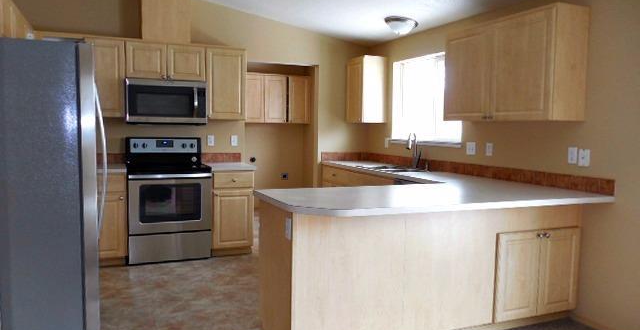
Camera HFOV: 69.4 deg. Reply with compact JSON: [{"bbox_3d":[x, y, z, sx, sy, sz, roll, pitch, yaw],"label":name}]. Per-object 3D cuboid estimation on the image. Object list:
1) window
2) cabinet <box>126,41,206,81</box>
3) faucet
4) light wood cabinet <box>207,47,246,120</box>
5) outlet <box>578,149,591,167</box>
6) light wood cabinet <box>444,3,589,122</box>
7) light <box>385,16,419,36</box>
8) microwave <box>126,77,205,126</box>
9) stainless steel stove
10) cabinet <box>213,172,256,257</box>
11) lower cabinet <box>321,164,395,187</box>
[{"bbox_3d":[1.119,-0.686,4.845,0.100,0.898,1.213,-1,5,-23],"label":"window"},{"bbox_3d":[-1.592,-1.046,4.787,0.768,0.373,0.321,-1,5,-23],"label":"cabinet"},{"bbox_3d":[0.939,-0.143,4.695,0.230,0.390,0.100,-3,6,-44],"label":"faucet"},{"bbox_3d":[-1.081,-0.877,5.115,0.441,0.765,0.320,-1,5,-24],"label":"light wood cabinet"},{"bbox_3d":[1.807,-0.045,3.166,0.012,0.118,0.078,-1,5,-23],"label":"outlet"},{"bbox_3d":[1.458,-0.716,3.584,0.308,0.755,1.106,-1,5,-23],"label":"light wood cabinet"},{"bbox_3d":[0.813,-1.383,4.660,0.335,0.137,0.335,10,0,-24],"label":"light"},{"bbox_3d":[-1.586,-0.636,4.778,0.760,0.432,0.403,-1,5,-23],"label":"microwave"},{"bbox_3d":[-1.569,0.331,4.785,0.762,1.188,0.676,-1,5,-24],"label":"stainless steel stove"},{"bbox_3d":[-1.021,0.468,5.070,0.455,0.885,0.636,-1,5,-24],"label":"cabinet"},{"bbox_3d":[0.637,0.488,5.153,0.615,0.871,1.632,-1,5,-23],"label":"lower cabinet"}]

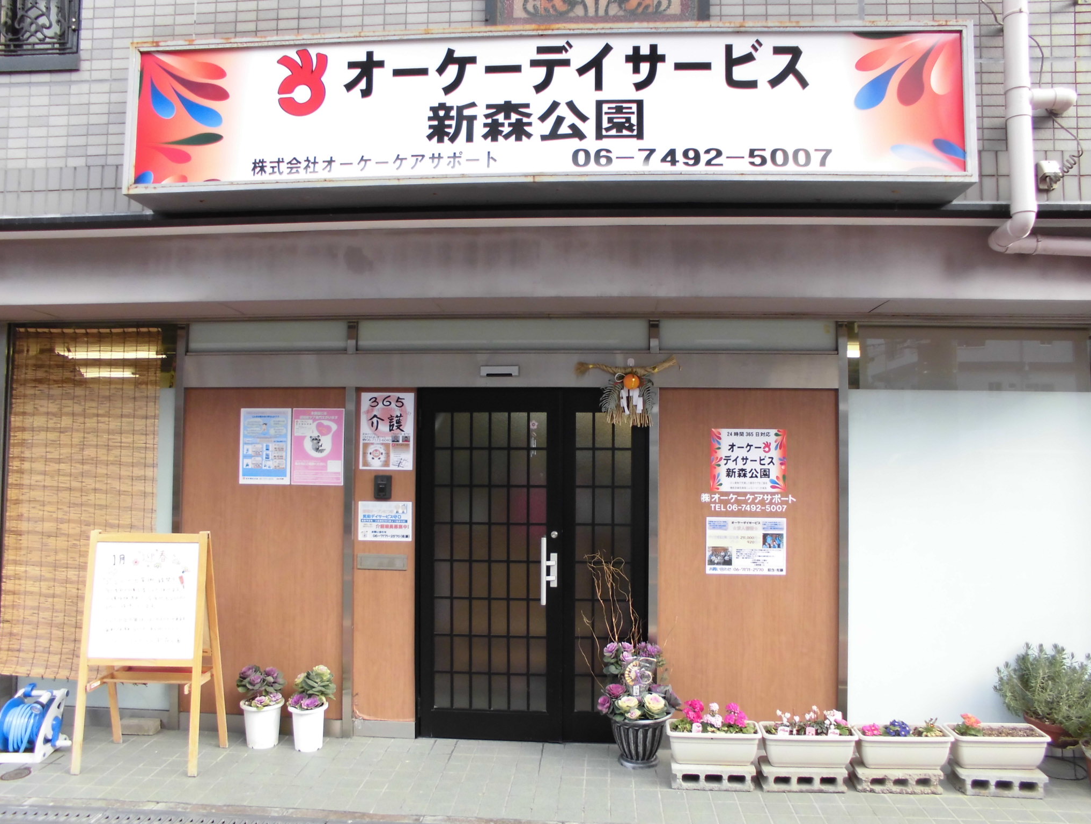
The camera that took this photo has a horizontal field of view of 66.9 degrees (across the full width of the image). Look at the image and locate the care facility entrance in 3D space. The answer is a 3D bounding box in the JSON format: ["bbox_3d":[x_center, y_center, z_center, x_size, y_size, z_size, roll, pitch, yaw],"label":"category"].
[{"bbox_3d":[-0.070,0.834,4.582,1.280,1.928,0.080,0,-2,4],"label":"care facility entrance"}]

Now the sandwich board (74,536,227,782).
[{"bbox_3d":[-2.011,1.198,4.234,0.640,1.175,0.420,0,-1,4],"label":"sandwich board"}]

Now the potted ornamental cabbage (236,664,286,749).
[{"bbox_3d":[-1.542,1.585,4.470,0.272,0.413,0.260,0,-1,4],"label":"potted ornamental cabbage"}]

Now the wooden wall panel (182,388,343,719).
[{"bbox_3d":[-1.584,0.781,4.655,0.936,1.829,0.050,0,-2,4],"label":"wooden wall panel"}]

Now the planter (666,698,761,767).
[{"bbox_3d":[0.815,1.560,4.055,0.452,0.280,0.210,0,-1,4],"label":"planter"}]

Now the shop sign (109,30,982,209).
[{"bbox_3d":[-0.024,-1.230,3.510,3.475,0.648,0.270,0,-2,4],"label":"shop sign"}]

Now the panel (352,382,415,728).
[{"bbox_3d":[-0.886,0.786,4.611,0.347,1.836,0.050,0,-2,4],"label":"panel"}]

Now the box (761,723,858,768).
[{"bbox_3d":[1.275,1.625,4.031,0.447,0.157,0.210,0,-1,4],"label":"box"}]

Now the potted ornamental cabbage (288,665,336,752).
[{"bbox_3d":[-1.257,1.578,4.420,0.265,0.430,0.250,0,-1,4],"label":"potted ornamental cabbage"}]

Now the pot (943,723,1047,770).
[{"bbox_3d":[2.185,1.630,4.013,0.447,0.157,0.212,0,-1,4],"label":"pot"}]

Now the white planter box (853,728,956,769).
[{"bbox_3d":[1.723,1.627,4.010,0.445,0.157,0.210,0,-1,4],"label":"white planter box"}]

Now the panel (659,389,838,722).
[{"bbox_3d":[1.086,0.795,4.446,0.959,1.835,0.040,0,-1,4],"label":"panel"}]

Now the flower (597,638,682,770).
[{"bbox_3d":[0.472,1.483,4.238,0.428,0.601,0.400,0,-2,4],"label":"flower"}]

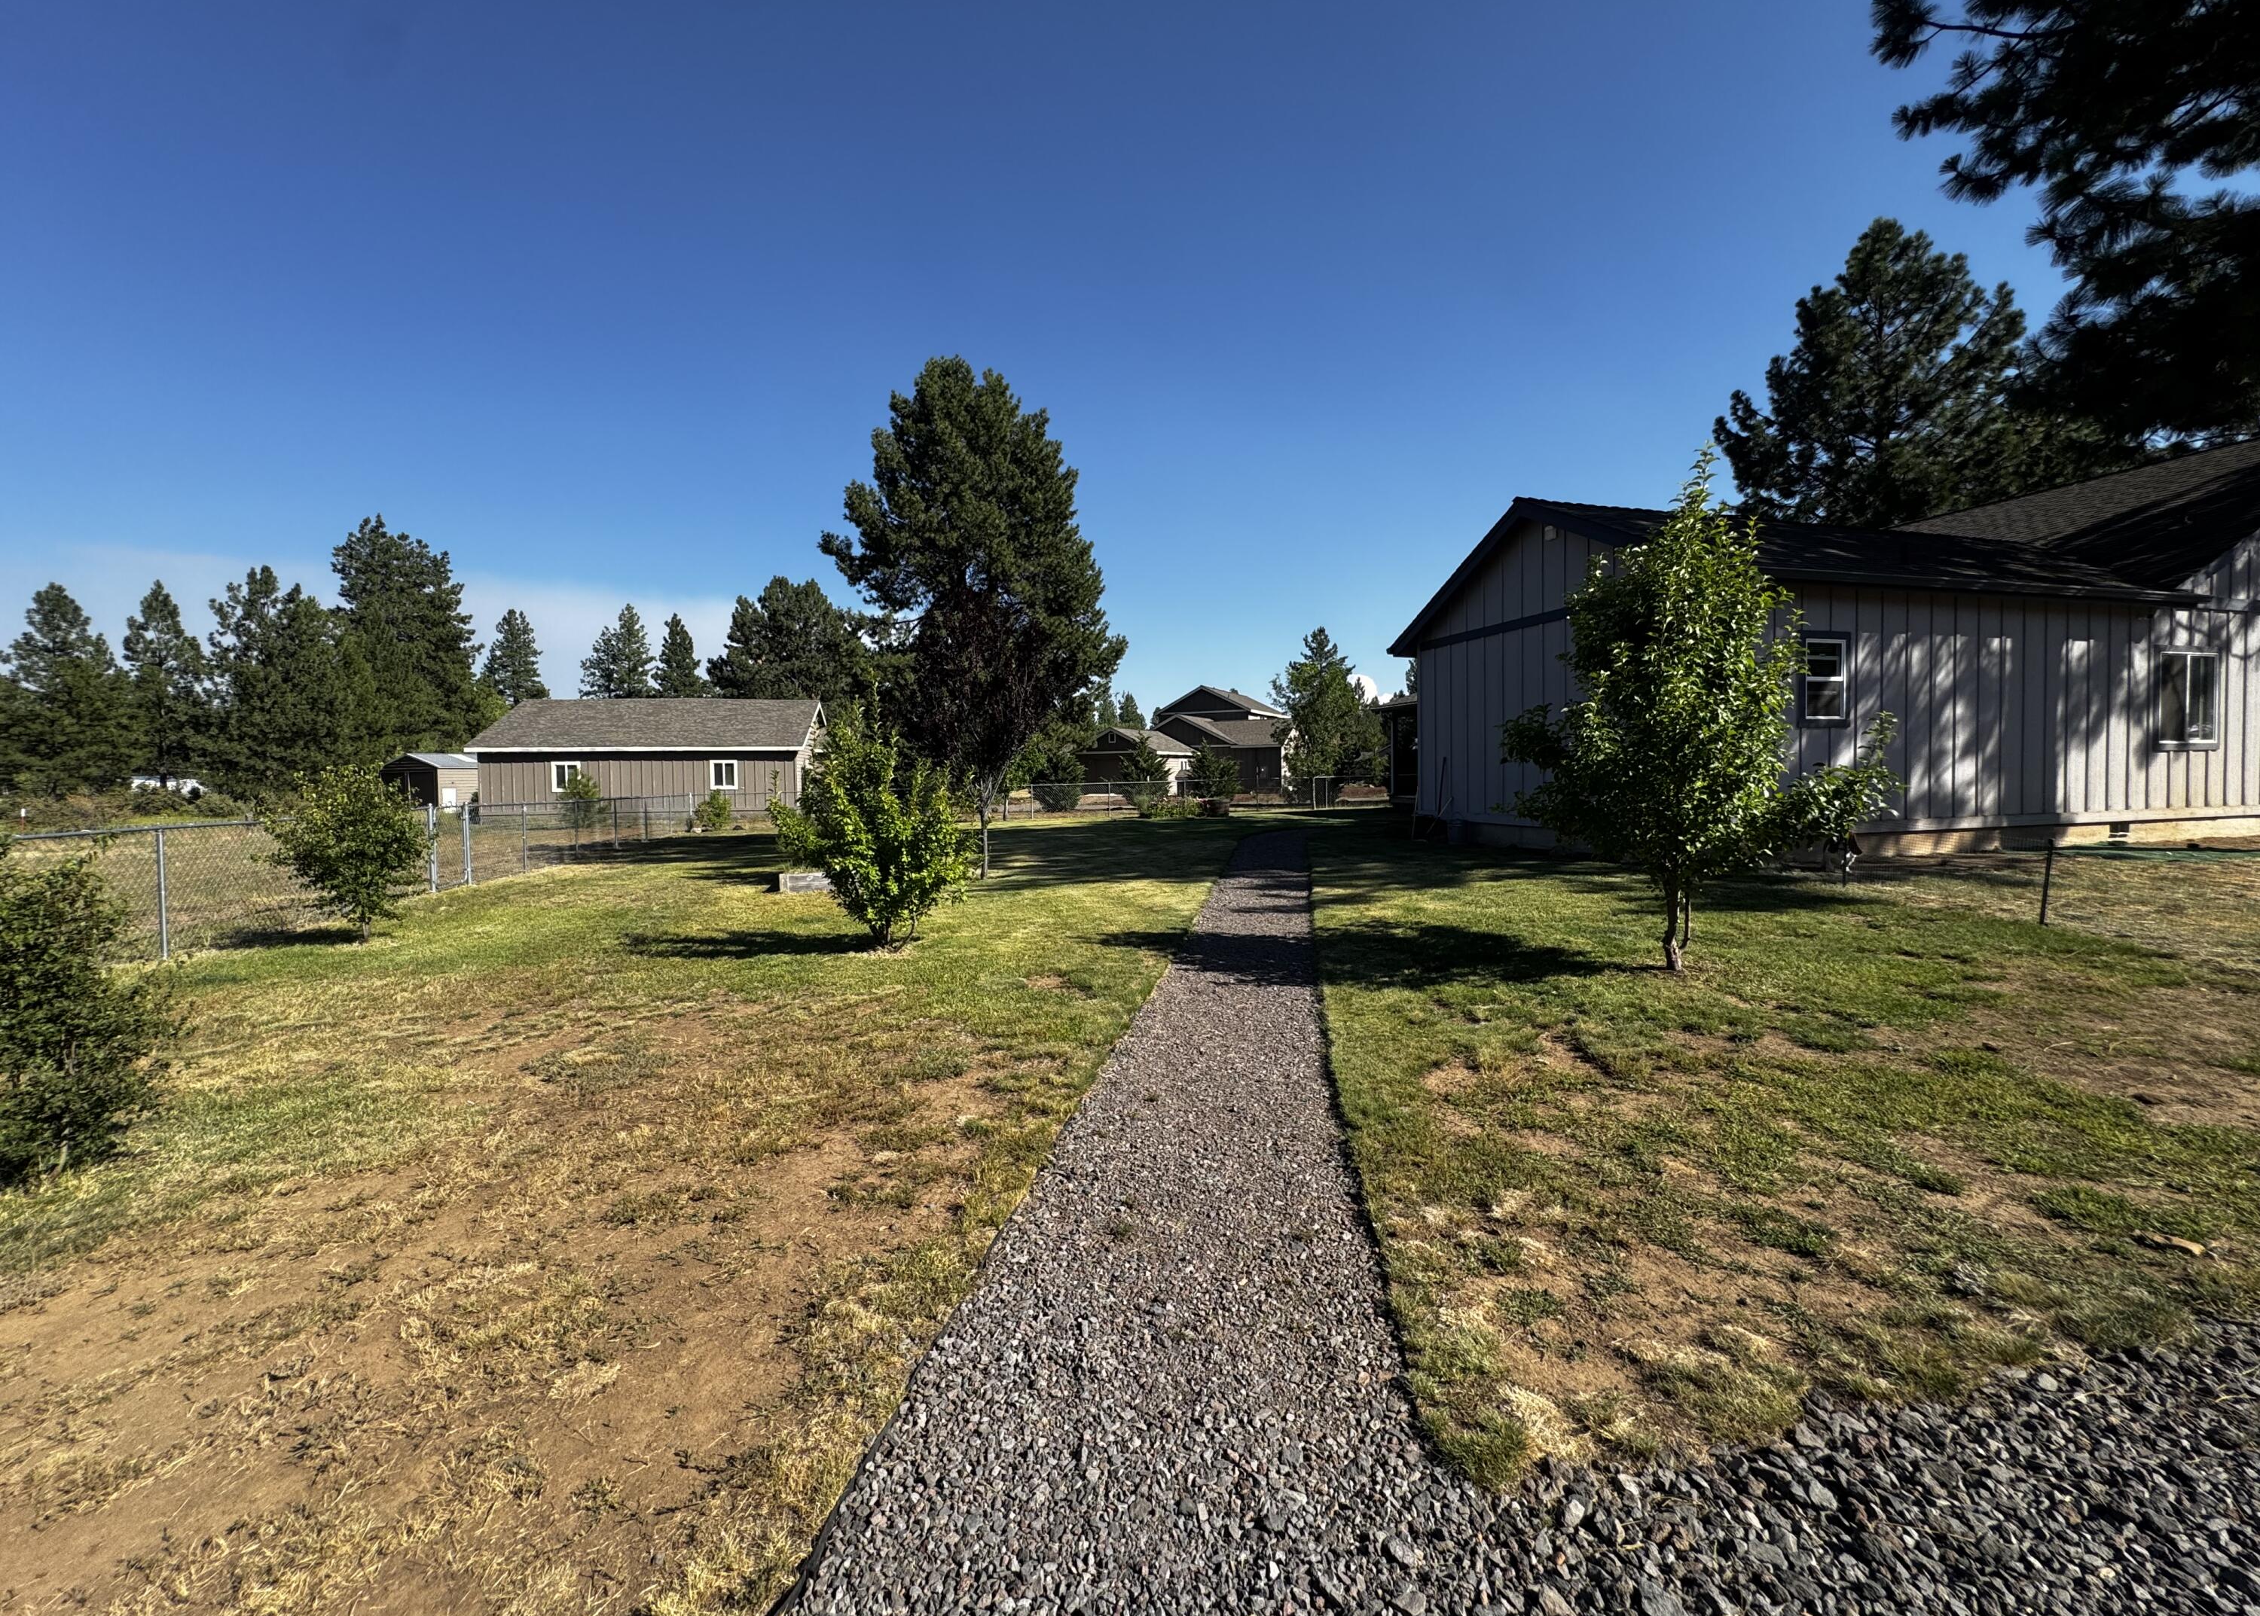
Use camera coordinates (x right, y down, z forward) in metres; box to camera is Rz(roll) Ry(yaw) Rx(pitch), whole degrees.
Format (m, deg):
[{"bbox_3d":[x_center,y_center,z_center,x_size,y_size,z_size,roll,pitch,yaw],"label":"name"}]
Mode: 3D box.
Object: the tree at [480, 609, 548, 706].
[{"bbox_3d":[-56.669,-9.605,83.742,5.900,17.800,5.800,-2,2,-34],"label":"tree"}]

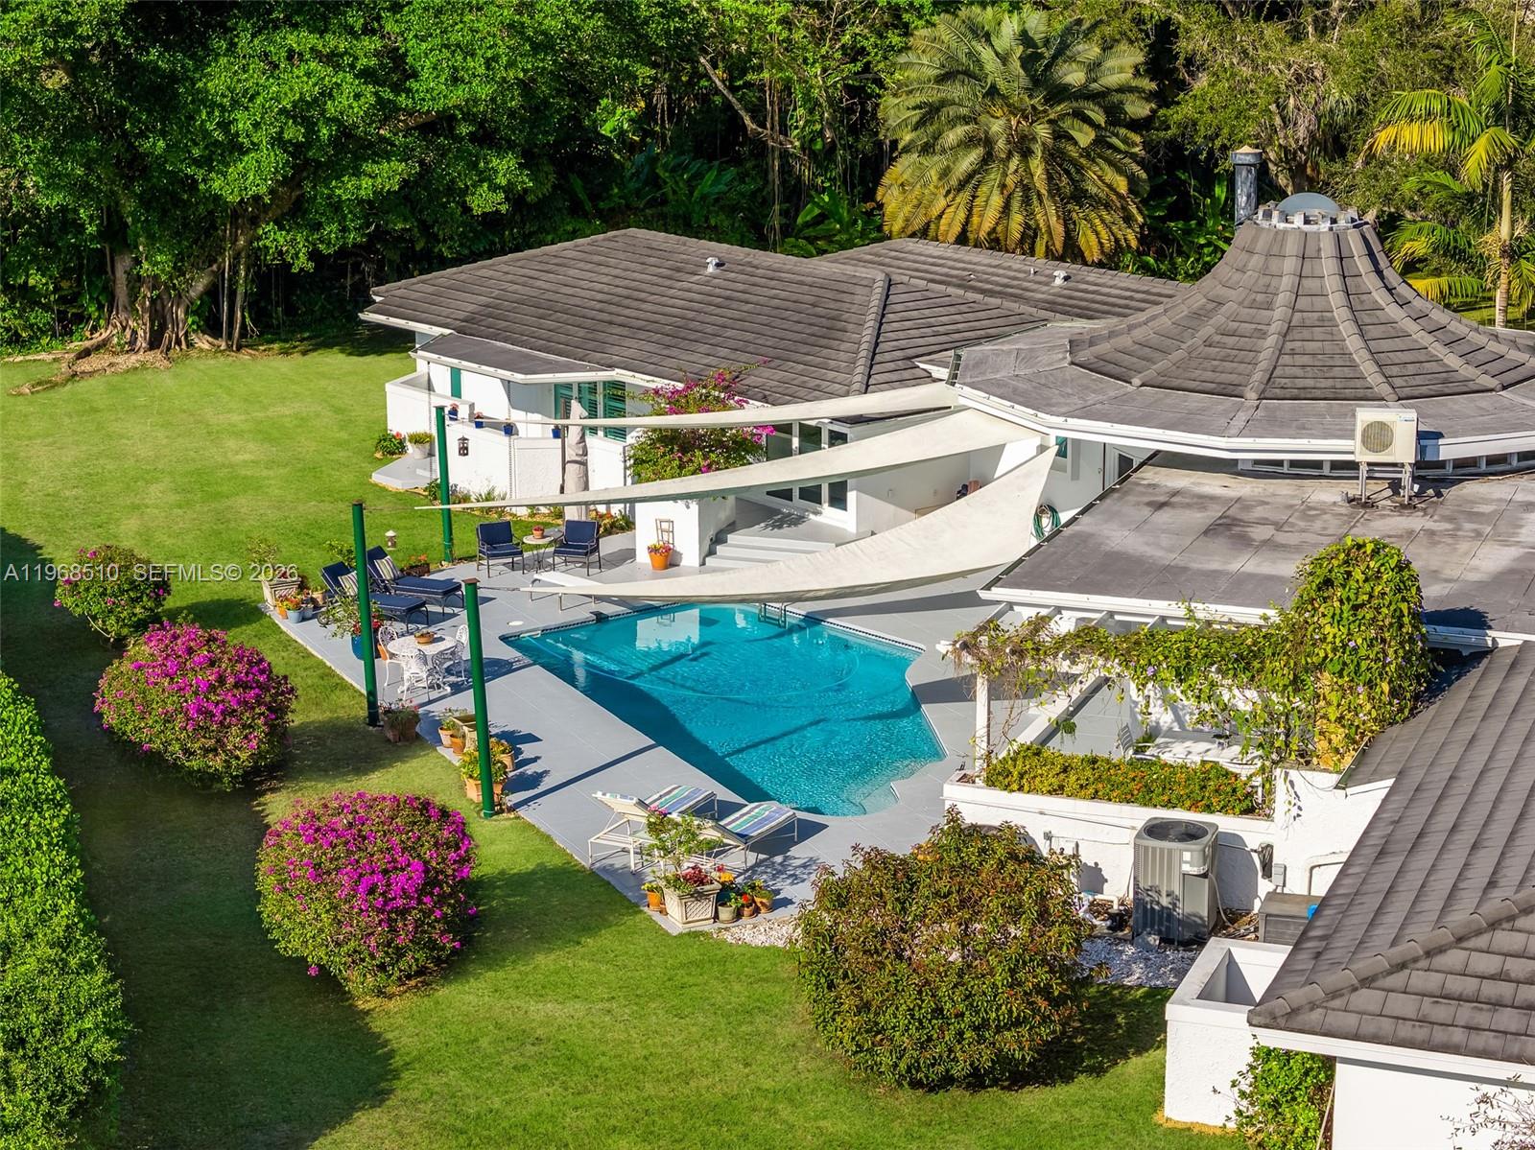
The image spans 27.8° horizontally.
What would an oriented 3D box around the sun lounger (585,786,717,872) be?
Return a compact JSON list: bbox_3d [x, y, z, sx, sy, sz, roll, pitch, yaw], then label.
[{"bbox_3d":[-1.520,3.200,42.249,0.670,0.920,2.300,6,15,24],"label":"sun lounger"}]

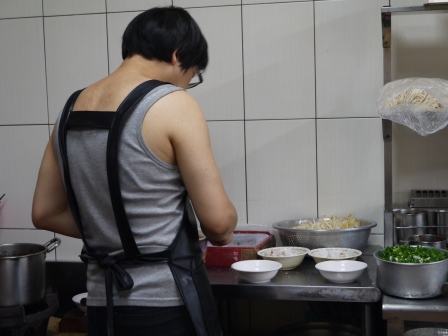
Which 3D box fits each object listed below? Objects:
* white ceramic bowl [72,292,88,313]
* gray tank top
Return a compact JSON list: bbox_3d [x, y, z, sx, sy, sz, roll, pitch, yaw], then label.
[{"bbox_3d":[-0.405,0.435,2.282,0.144,0.052,0.144,-2,5,0],"label":"white ceramic bowl"},{"bbox_3d":[-0.270,0.058,1.930,0.385,0.585,0.255,2,6,30],"label":"gray tank top"}]

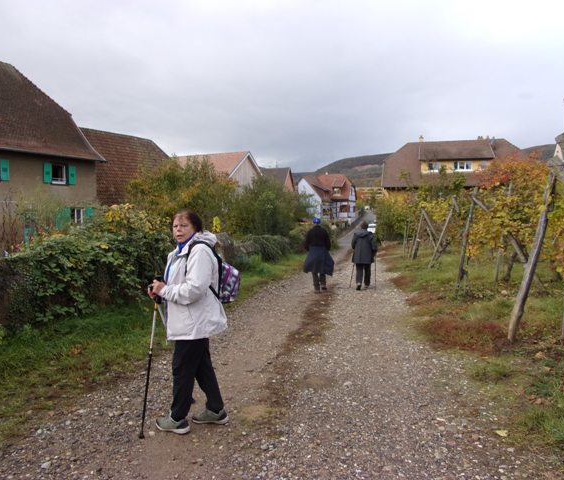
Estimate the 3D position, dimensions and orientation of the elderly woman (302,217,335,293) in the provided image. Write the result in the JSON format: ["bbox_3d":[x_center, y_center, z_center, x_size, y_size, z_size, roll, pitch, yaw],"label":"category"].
[{"bbox_3d":[0.810,0.364,10.295,0.660,1.680,0.420,0,4,7],"label":"elderly woman"}]

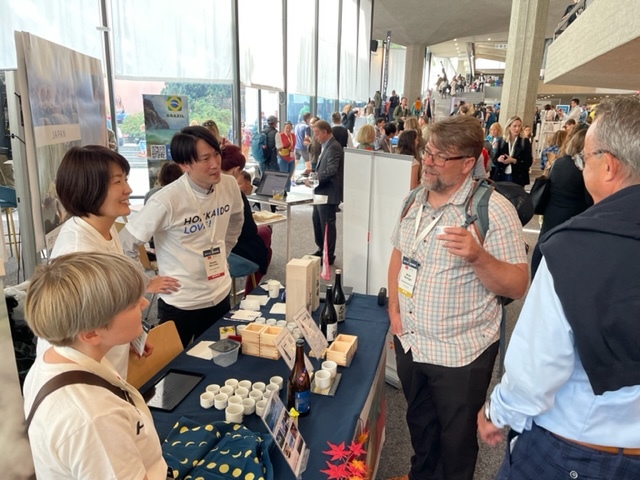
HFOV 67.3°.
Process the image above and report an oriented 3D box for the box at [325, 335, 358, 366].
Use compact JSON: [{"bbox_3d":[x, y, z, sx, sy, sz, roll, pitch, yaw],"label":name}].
[{"bbox_3d":[0.104,0.492,2.153,0.085,0.058,0.170,6,16,19],"label":"box"}]

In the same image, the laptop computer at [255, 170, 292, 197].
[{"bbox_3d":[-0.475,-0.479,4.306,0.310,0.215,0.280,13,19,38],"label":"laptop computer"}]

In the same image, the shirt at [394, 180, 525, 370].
[{"bbox_3d":[0.508,0.108,1.839,0.380,0.700,0.570,-10,19,-35],"label":"shirt"}]

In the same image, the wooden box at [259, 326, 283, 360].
[{"bbox_3d":[-0.210,0.459,2.144,0.085,0.115,0.085,6,16,17],"label":"wooden box"}]

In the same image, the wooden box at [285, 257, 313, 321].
[{"bbox_3d":[-0.104,0.268,2.482,0.107,0.312,0.108,5,16,16],"label":"wooden box"}]

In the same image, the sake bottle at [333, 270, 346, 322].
[{"bbox_3d":[0.111,0.295,2.583,0.070,0.285,0.070,1,13,0],"label":"sake bottle"}]

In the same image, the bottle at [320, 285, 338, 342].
[{"bbox_3d":[0.050,0.355,2.326,0.081,0.285,0.081,1,13,0],"label":"bottle"}]

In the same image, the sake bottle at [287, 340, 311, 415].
[{"bbox_3d":[-0.073,0.492,1.744,0.083,0.285,0.083,1,13,0],"label":"sake bottle"}]

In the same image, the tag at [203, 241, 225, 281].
[{"bbox_3d":[-0.503,0.112,2.285,0.092,0.145,0.010,-16,12,-39],"label":"tag"}]

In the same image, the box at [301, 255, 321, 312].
[{"bbox_3d":[-0.059,0.248,2.741,0.097,0.295,0.102,5,14,15],"label":"box"}]

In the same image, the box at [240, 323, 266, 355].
[{"bbox_3d":[-0.299,0.462,2.215,0.087,0.113,0.087,5,14,16],"label":"box"}]

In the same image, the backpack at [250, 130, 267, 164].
[{"bbox_3d":[-1.021,-1.569,8.178,0.250,0.530,0.300,-8,18,-31],"label":"backpack"}]

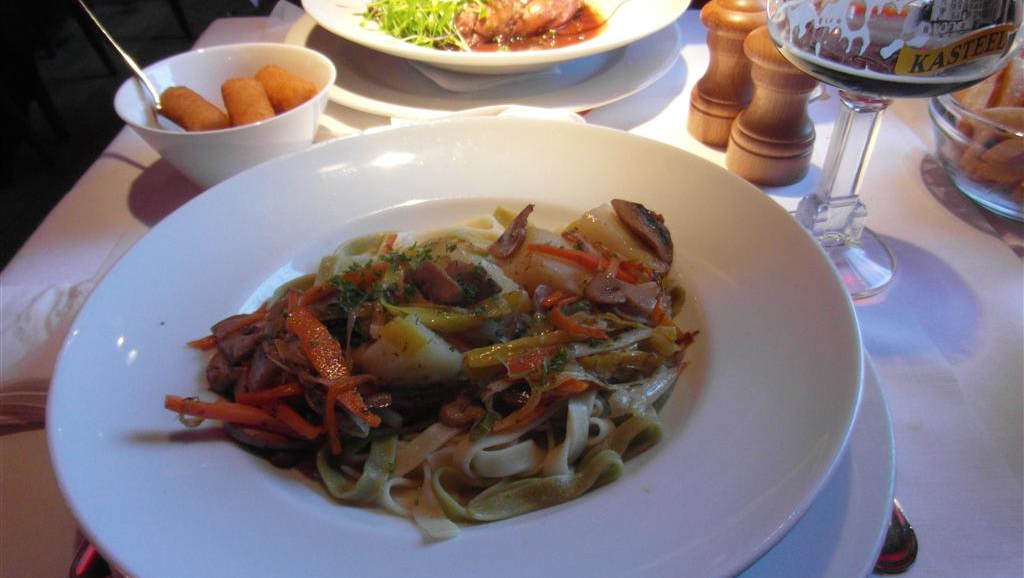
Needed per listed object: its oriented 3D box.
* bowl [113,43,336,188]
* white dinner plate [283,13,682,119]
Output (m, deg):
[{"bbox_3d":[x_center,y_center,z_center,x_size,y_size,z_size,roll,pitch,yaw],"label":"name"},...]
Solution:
[{"bbox_3d":[-0.164,-0.097,0.432,0.121,0.060,0.121,0,41,0],"label":"bowl"},{"bbox_3d":[-0.022,-0.209,0.592,0.320,0.024,0.320,0,41,0],"label":"white dinner plate"}]

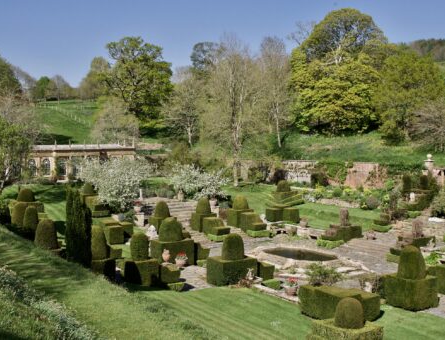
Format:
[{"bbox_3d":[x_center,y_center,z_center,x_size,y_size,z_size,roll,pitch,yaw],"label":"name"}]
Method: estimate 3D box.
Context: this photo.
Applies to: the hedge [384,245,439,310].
[{"bbox_3d":[8.880,4.931,26.921,1.800,2.720,1.600,-2,4,-34],"label":"hedge"}]

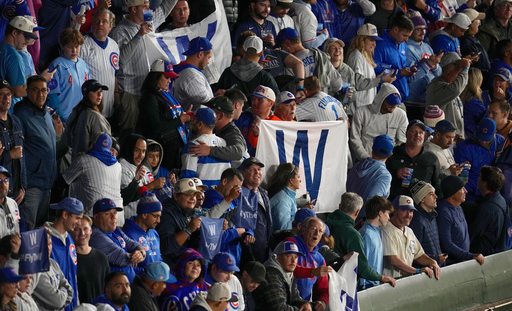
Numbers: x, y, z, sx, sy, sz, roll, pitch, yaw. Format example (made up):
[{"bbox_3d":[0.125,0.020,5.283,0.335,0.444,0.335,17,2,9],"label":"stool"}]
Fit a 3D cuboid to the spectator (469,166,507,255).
[{"bbox_3d":[2.068,0.949,51.057,0.400,1.760,0.540,8,19,24],"label":"spectator"}]

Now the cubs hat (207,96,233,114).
[{"bbox_3d":[-0.317,-0.446,48.700,0.270,0.140,0.180,14,21,27],"label":"cubs hat"}]

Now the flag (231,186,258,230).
[{"bbox_3d":[-0.100,0.451,49.300,0.290,0.400,0.060,-8,19,-24],"label":"flag"}]

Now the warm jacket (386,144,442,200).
[{"bbox_3d":[1.435,0.217,51.500,0.550,0.700,0.340,0,17,0],"label":"warm jacket"}]

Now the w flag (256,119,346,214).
[{"bbox_3d":[0.384,0.095,47.000,0.120,0.850,1.150,13,10,40],"label":"w flag"}]

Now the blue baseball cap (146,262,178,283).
[{"bbox_3d":[-0.835,1.023,49.709,0.270,0.145,0.180,16,15,-10],"label":"blue baseball cap"}]

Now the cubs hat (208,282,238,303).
[{"bbox_3d":[-0.256,1.094,45.900,0.265,0.140,0.180,0,15,-28],"label":"cubs hat"}]

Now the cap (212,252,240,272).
[{"bbox_3d":[-0.251,0.900,48.300,0.180,0.140,0.270,-16,29,-43],"label":"cap"}]

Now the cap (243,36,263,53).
[{"bbox_3d":[-0.006,-0.982,49.900,0.175,0.140,0.265,12,11,10],"label":"cap"}]

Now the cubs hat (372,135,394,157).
[{"bbox_3d":[1.101,-0.105,48.500,0.180,0.145,0.265,7,18,21],"label":"cubs hat"}]

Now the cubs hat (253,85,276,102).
[{"bbox_3d":[0.067,-0.516,47.700,0.180,0.140,0.260,13,20,40],"label":"cubs hat"}]

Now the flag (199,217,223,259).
[{"bbox_3d":[-0.363,0.684,46.900,0.210,0.375,0.060,-3,17,-10],"label":"flag"}]

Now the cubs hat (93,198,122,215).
[{"bbox_3d":[-1.305,0.453,49.980,0.270,0.145,0.180,18,25,39],"label":"cubs hat"}]

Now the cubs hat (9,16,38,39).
[{"bbox_3d":[-2.080,-1.143,50.996,0.270,0.145,0.180,23,22,11],"label":"cubs hat"}]

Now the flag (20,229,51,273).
[{"bbox_3d":[-1.687,0.737,43.400,0.280,0.370,0.060,-11,19,-36],"label":"flag"}]

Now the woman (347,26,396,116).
[{"bbox_3d":[1.048,-0.401,52.263,0.480,1.680,0.470,4,18,14],"label":"woman"}]

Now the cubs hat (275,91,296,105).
[{"bbox_3d":[0.263,-0.512,51.572,0.180,0.140,0.270,-15,25,-40],"label":"cubs hat"}]

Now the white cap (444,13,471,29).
[{"bbox_3d":[1.747,-1.157,49.300,0.260,0.140,0.180,17,19,14],"label":"white cap"}]

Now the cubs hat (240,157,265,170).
[{"bbox_3d":[-0.031,0.072,50.923,0.180,0.140,0.270,-15,25,-40],"label":"cubs hat"}]

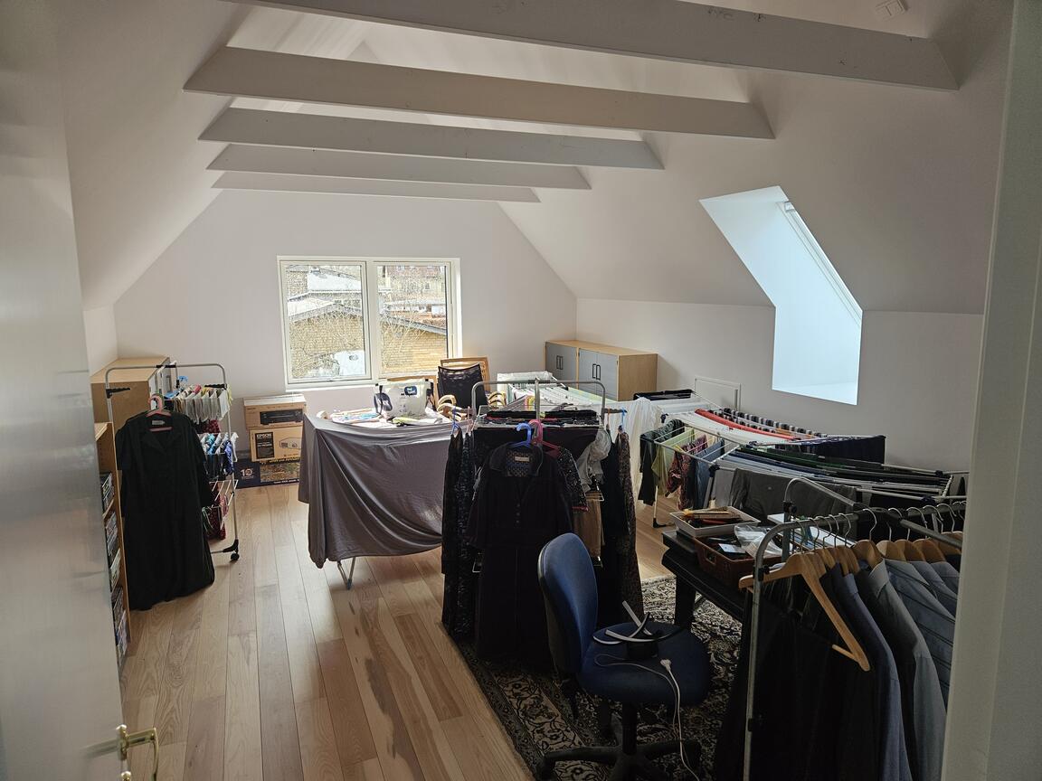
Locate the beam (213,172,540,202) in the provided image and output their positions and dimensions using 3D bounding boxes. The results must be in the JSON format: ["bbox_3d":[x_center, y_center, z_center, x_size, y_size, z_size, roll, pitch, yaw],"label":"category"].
[{"bbox_3d":[-1.119,-1.748,5.916,2.809,0.172,0.045,-4,9,-21],"label":"beam"}]

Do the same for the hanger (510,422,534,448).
[{"bbox_3d":[0.014,0.229,2.999,0.380,0.200,0.015,0,9,1],"label":"hanger"}]

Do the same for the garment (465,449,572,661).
[{"bbox_3d":[-0.004,0.737,3.078,0.461,1.043,0.180,0,9,1],"label":"garment"}]

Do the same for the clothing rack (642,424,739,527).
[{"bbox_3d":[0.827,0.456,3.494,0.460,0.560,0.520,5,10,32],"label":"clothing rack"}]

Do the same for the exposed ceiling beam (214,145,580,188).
[{"bbox_3d":[-0.741,-1.614,5.032,2.834,0.172,0.045,-4,9,-21],"label":"exposed ceiling beam"}]

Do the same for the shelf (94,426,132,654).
[{"bbox_3d":[-1.882,0.734,2.773,0.370,1.060,0.760,-4,9,-21],"label":"shelf"}]

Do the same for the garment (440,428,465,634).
[{"bbox_3d":[-0.342,0.672,3.507,0.120,0.974,0.420,0,9,1],"label":"garment"}]

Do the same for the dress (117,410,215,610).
[{"bbox_3d":[-1.898,0.616,3.704,0.230,0.980,0.450,8,12,43],"label":"dress"}]

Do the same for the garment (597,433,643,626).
[{"bbox_3d":[0.462,0.651,3.323,0.200,0.940,0.400,-1,9,-3],"label":"garment"}]

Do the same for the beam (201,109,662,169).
[{"bbox_3d":[-0.363,-1.473,4.106,2.834,0.172,0.045,-4,9,-21],"label":"beam"}]

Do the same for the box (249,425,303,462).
[{"bbox_3d":[-2.071,0.403,5.978,0.470,0.272,0.390,-4,9,-21],"label":"box"}]

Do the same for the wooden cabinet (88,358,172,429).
[{"bbox_3d":[-2.814,0.379,5.083,0.390,1.086,1.620,-4,9,-21],"label":"wooden cabinet"}]

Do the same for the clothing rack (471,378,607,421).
[{"bbox_3d":[0.093,0.583,3.488,0.680,1.260,0.640,0,9,1],"label":"clothing rack"}]

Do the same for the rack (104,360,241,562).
[{"bbox_3d":[-2.057,0.454,4.129,0.640,1.210,0.590,-3,9,-18],"label":"rack"}]

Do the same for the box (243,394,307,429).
[{"bbox_3d":[-2.119,0.182,5.971,0.480,0.197,0.410,-4,9,-21],"label":"box"}]

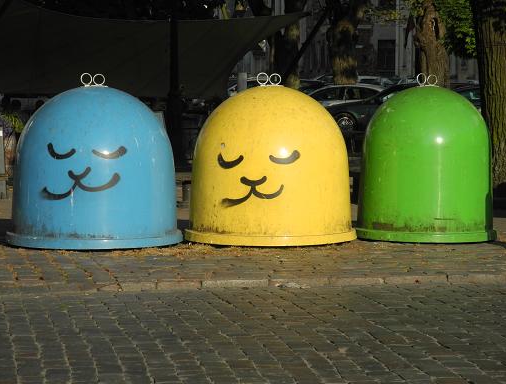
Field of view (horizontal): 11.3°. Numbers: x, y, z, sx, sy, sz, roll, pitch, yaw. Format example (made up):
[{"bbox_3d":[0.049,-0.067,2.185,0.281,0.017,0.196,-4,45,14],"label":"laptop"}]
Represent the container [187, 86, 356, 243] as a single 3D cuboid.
[{"bbox_3d":[0.175,-0.276,24.500,1.650,1.486,1.650,0,3,9],"label":"container"}]

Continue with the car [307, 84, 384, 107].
[{"bbox_3d":[2.750,-2.440,75.500,4.400,1.450,1.800,0,3,-6],"label":"car"}]

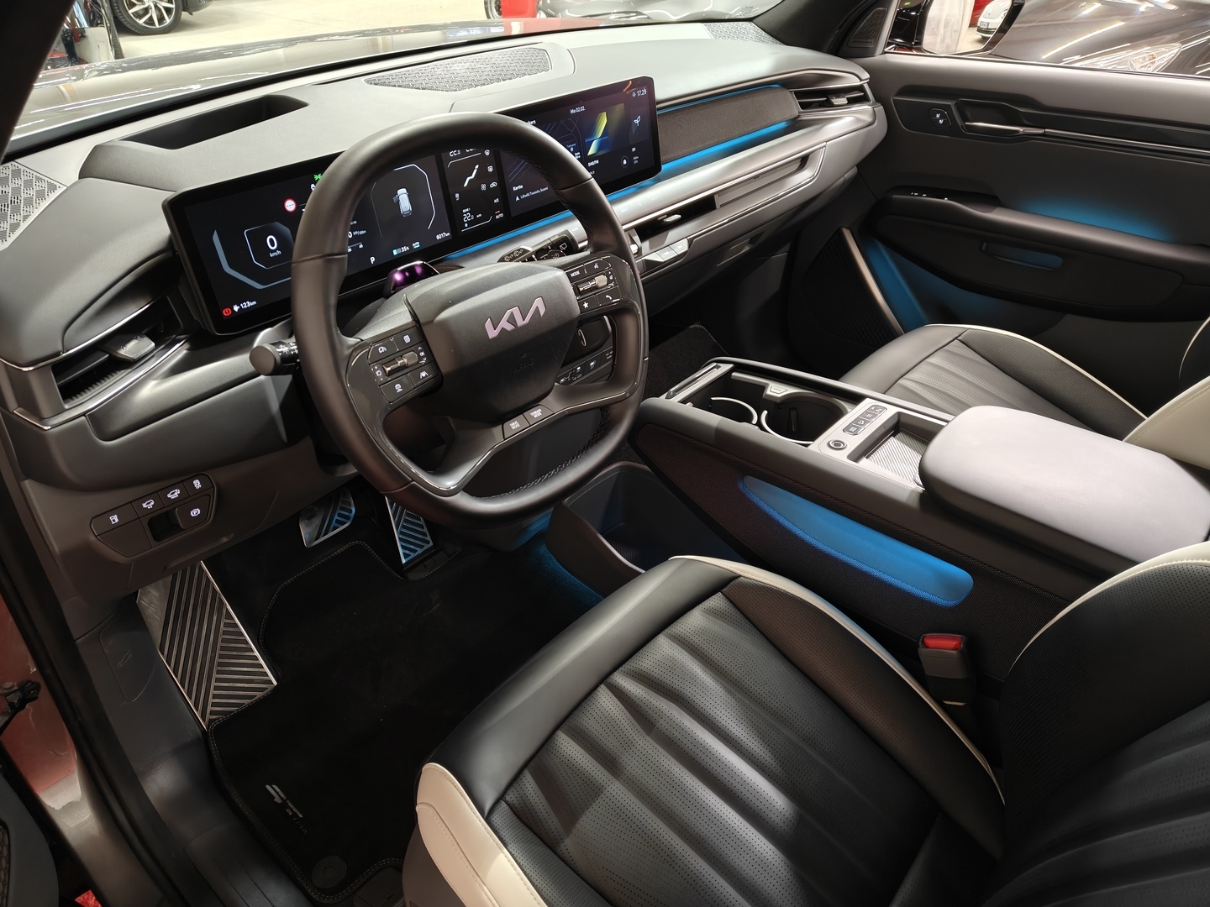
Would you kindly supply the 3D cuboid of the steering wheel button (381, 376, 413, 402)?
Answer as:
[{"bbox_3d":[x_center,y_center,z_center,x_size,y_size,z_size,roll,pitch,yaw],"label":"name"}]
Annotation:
[{"bbox_3d":[-0.171,-0.052,0.690,0.008,0.014,0.026,-5,22,48],"label":"steering wheel button"}]

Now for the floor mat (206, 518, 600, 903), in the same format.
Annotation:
[{"bbox_3d":[-0.281,0.300,1.249,0.555,0.040,0.578,26,43,33],"label":"floor mat"}]

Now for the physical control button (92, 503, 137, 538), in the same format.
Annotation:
[{"bbox_3d":[-0.462,0.061,0.790,0.010,0.019,0.038,21,38,40],"label":"physical control button"}]

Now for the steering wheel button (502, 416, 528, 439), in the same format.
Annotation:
[{"bbox_3d":[-0.085,-0.026,0.801,0.030,0.014,0.008,-31,19,-38],"label":"steering wheel button"}]

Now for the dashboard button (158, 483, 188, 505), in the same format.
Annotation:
[{"bbox_3d":[-0.424,0.039,0.823,0.010,0.018,0.025,21,38,40],"label":"dashboard button"}]

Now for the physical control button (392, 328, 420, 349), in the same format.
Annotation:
[{"bbox_3d":[-0.165,-0.095,0.698,0.008,0.013,0.025,-5,22,48],"label":"physical control button"}]

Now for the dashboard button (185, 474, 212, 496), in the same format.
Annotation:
[{"bbox_3d":[-0.394,0.030,0.814,0.008,0.016,0.025,19,39,39],"label":"dashboard button"}]

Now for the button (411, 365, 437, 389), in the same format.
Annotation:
[{"bbox_3d":[-0.152,-0.065,0.706,0.027,0.013,0.008,-31,19,-38],"label":"button"}]

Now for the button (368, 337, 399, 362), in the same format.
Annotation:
[{"bbox_3d":[-0.180,-0.084,0.681,0.029,0.015,0.008,-31,19,-38],"label":"button"}]

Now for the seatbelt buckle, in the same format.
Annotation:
[{"bbox_3d":[0.384,0.241,0.935,0.046,0.085,0.026,-6,28,36],"label":"seatbelt buckle"}]

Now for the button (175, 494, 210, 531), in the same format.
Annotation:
[{"bbox_3d":[-0.413,0.058,0.843,0.013,0.025,0.032,21,38,40],"label":"button"}]

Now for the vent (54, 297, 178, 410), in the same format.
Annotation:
[{"bbox_3d":[-0.438,-0.097,0.748,0.036,0.038,0.145,-4,31,21],"label":"vent"}]

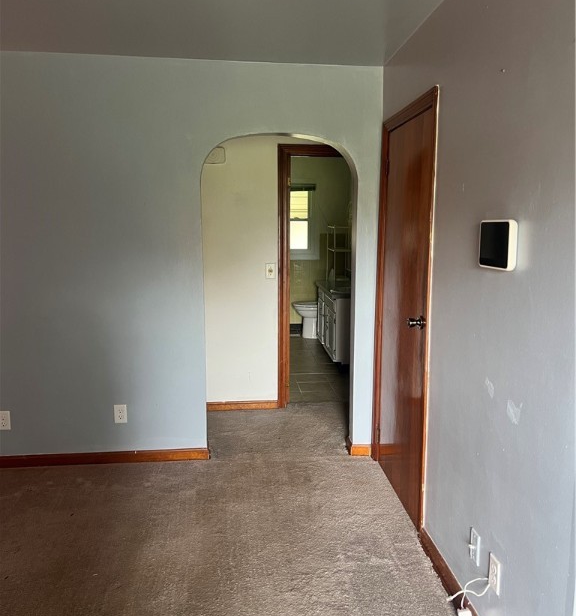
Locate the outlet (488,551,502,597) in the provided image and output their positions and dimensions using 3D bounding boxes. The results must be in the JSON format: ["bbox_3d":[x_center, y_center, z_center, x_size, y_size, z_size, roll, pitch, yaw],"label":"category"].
[{"bbox_3d":[0.707,0.911,1.978,0.012,0.117,0.075,-1,8,-5],"label":"outlet"}]

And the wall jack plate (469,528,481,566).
[{"bbox_3d":[0.695,0.885,2.135,0.010,0.115,0.073,0,8,-5],"label":"wall jack plate"}]

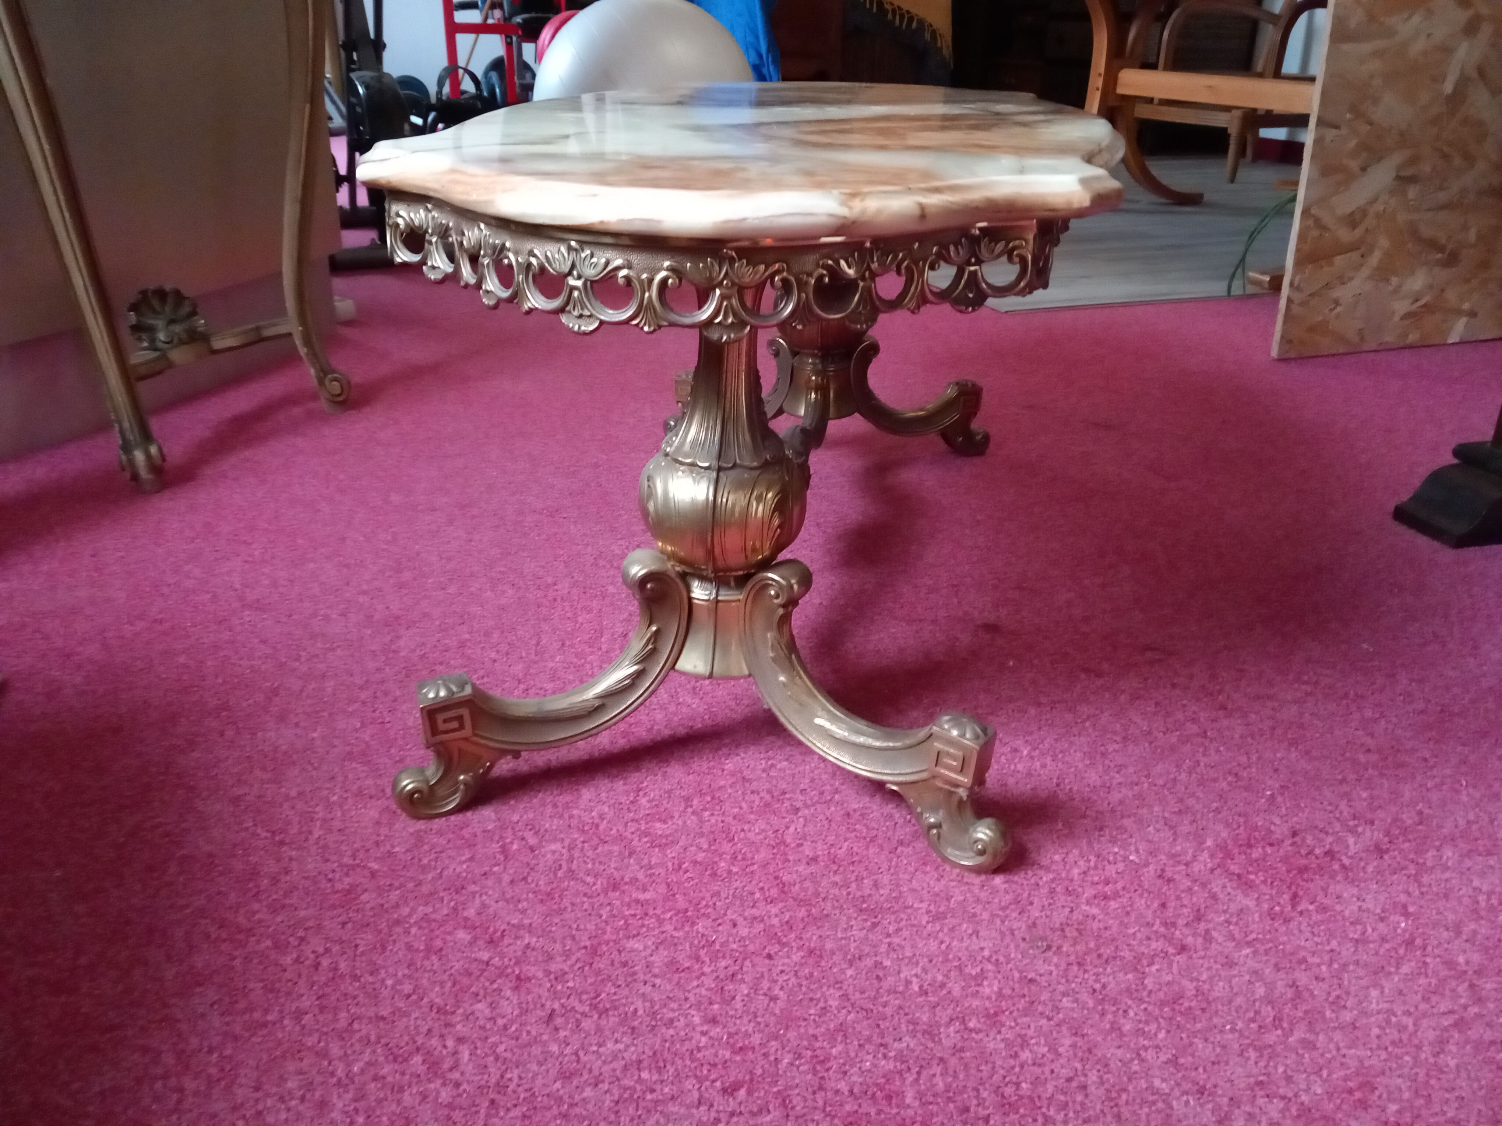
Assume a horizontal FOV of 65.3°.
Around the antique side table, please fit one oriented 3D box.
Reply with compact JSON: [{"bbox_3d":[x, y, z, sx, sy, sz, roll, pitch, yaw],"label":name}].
[{"bbox_3d":[0.037,-0.181,1.112,0.562,0.458,1.030,4,25,8],"label":"antique side table"}]

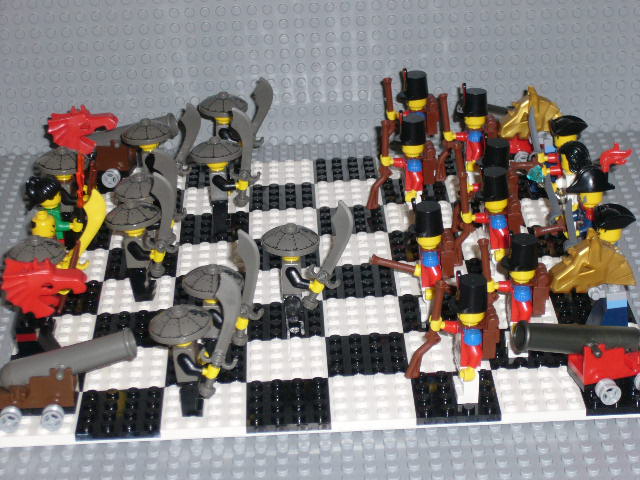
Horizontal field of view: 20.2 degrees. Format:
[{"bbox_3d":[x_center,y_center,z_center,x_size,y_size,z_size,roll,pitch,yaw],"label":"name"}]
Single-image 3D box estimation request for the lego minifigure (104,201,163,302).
[{"bbox_3d":[-0.077,0.003,0.767,0.025,0.043,0.025,-3,26,0],"label":"lego minifigure"}]

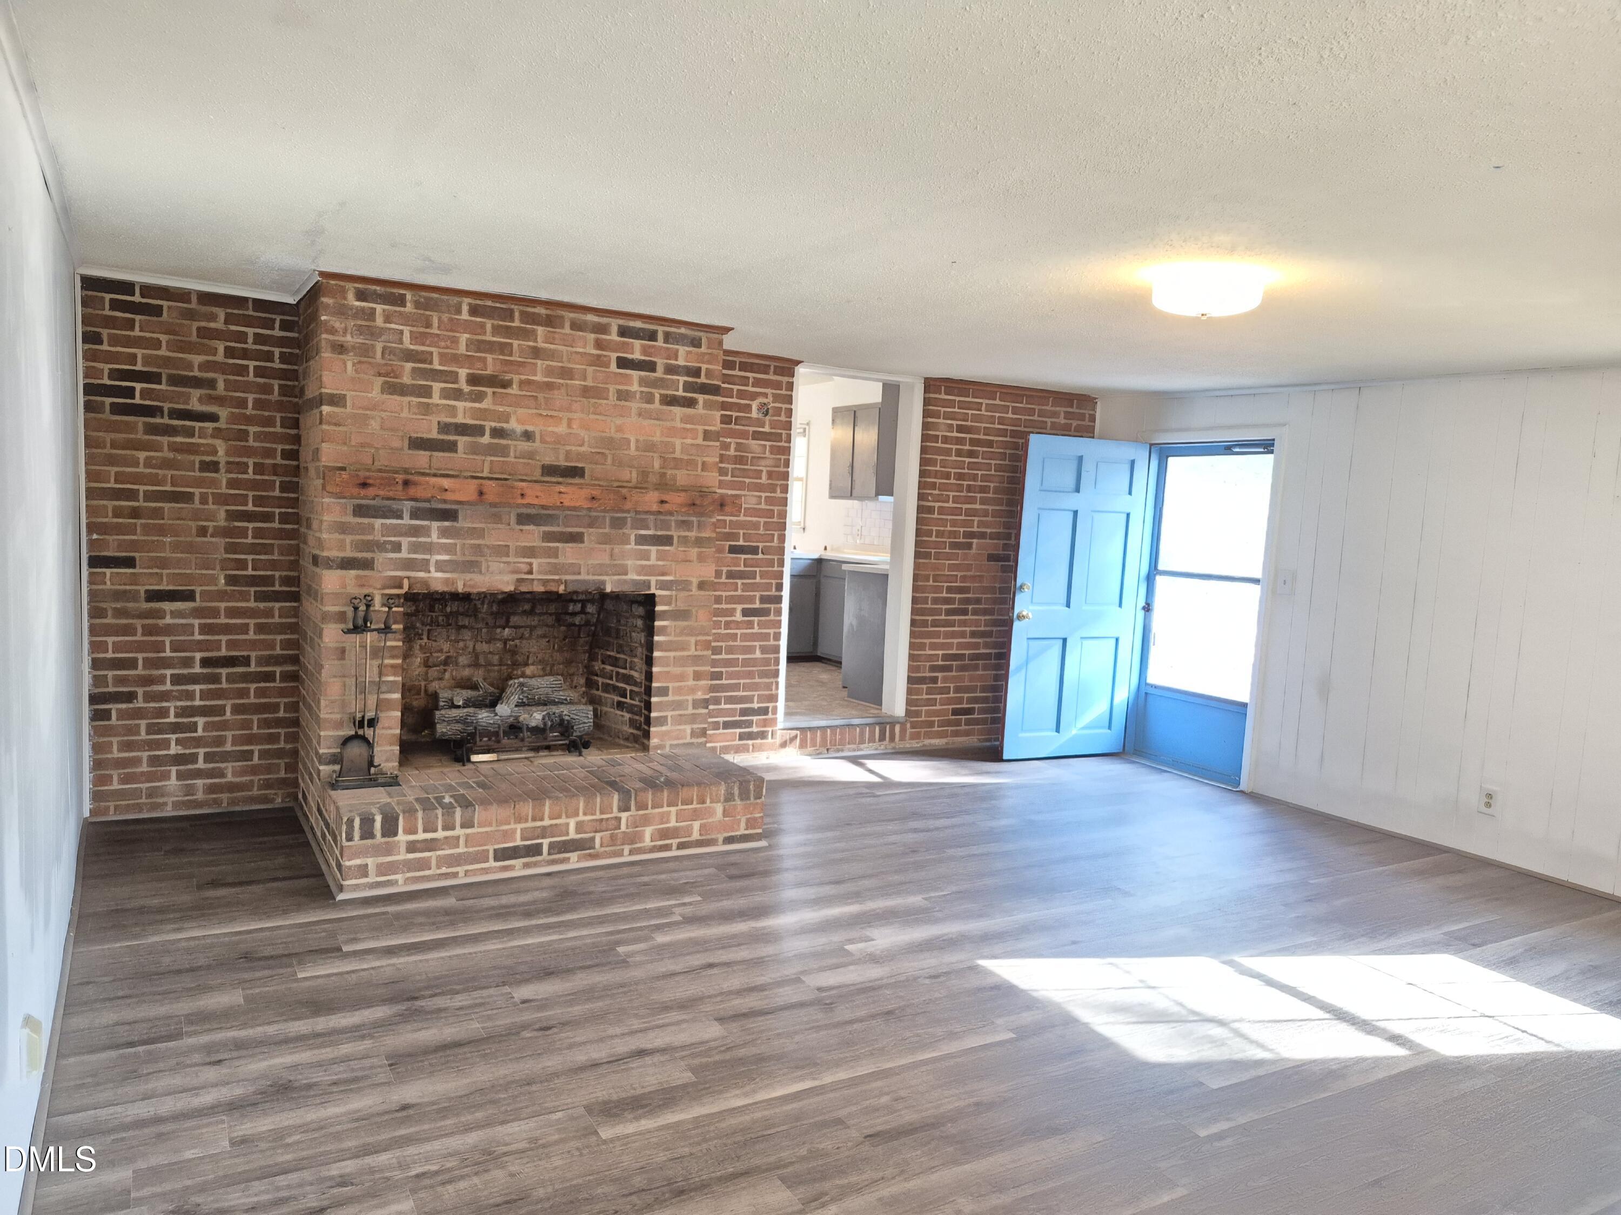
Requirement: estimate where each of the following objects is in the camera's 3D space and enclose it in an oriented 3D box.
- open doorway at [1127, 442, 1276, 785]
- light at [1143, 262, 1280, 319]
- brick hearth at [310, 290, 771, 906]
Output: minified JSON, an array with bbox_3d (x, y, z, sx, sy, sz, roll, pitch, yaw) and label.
[{"bbox_3d":[2.443,0.011,6.722,0.150,2.059,0.909,0,6,-32],"label":"open doorway"},{"bbox_3d":[1.306,-1.044,3.555,0.360,0.105,0.360,3,5,0],"label":"light"},{"bbox_3d":[-1.235,-0.173,4.862,1.796,2.357,1.273,0,6,-32],"label":"brick hearth"}]

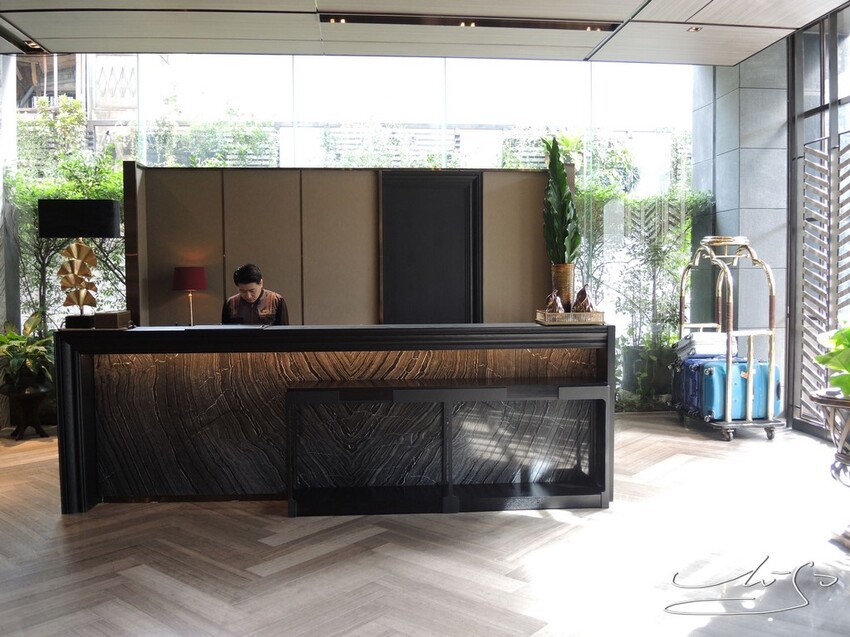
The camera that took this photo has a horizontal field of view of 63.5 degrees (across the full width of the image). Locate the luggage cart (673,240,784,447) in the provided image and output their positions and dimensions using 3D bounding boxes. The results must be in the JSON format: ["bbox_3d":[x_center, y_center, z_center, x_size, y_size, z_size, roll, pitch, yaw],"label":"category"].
[{"bbox_3d":[2.736,0.149,6.337,0.610,1.780,1.040,-1,3,-6],"label":"luggage cart"}]

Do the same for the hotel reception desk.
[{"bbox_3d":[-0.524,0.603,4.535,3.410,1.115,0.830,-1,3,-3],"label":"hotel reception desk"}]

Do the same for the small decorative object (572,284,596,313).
[{"bbox_3d":[1.012,-0.096,4.361,0.152,0.233,0.140,-1,3,-3],"label":"small decorative object"}]

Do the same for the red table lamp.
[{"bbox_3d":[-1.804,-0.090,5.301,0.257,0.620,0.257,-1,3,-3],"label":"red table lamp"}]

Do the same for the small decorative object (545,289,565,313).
[{"bbox_3d":[0.825,-0.081,4.362,0.132,0.206,0.125,-1,3,-3],"label":"small decorative object"}]

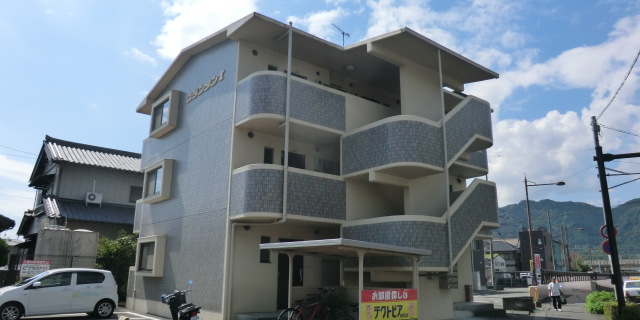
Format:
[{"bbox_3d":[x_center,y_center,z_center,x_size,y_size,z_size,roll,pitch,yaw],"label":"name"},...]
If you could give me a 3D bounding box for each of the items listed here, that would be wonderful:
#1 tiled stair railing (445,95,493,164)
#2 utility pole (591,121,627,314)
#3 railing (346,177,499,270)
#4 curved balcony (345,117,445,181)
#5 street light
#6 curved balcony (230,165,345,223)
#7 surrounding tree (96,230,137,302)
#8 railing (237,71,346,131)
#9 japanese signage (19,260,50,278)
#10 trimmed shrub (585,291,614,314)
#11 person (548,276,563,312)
[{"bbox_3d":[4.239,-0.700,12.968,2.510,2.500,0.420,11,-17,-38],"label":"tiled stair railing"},{"bbox_3d":[11.484,2.124,17.729,0.330,8.122,0.330,11,-17,-38],"label":"utility pole"},{"bbox_3d":[3.056,1.931,13.265,3.800,2.700,2.800,12,-18,-38],"label":"railing"},{"bbox_3d":[1.993,-0.218,12.504,1.356,1.356,2.712,11,-17,-38],"label":"curved balcony"},{"bbox_3d":[14.708,4.839,28.485,2.350,7.841,0.350,-5,-14,24],"label":"street light"},{"bbox_3d":[-0.849,1.063,12.597,2.895,1.346,1.508,11,-17,-38],"label":"curved balcony"},{"bbox_3d":[-8.760,4.664,19.280,1.900,3.100,1.800,12,-18,-38],"label":"surrounding tree"},{"bbox_3d":[-0.817,-1.533,13.207,2.895,1.356,1.508,11,-17,-38],"label":"railing"},{"bbox_3d":[-10.597,4.078,16.547,0.900,0.620,0.050,12,-18,-38],"label":"japanese signage"},{"bbox_3d":[11.596,5.870,18.480,1.000,0.920,1.000,-7,-15,30],"label":"trimmed shrub"},{"bbox_3d":[11.508,6.561,21.812,0.500,1.620,0.360,-6,-15,26],"label":"person"}]

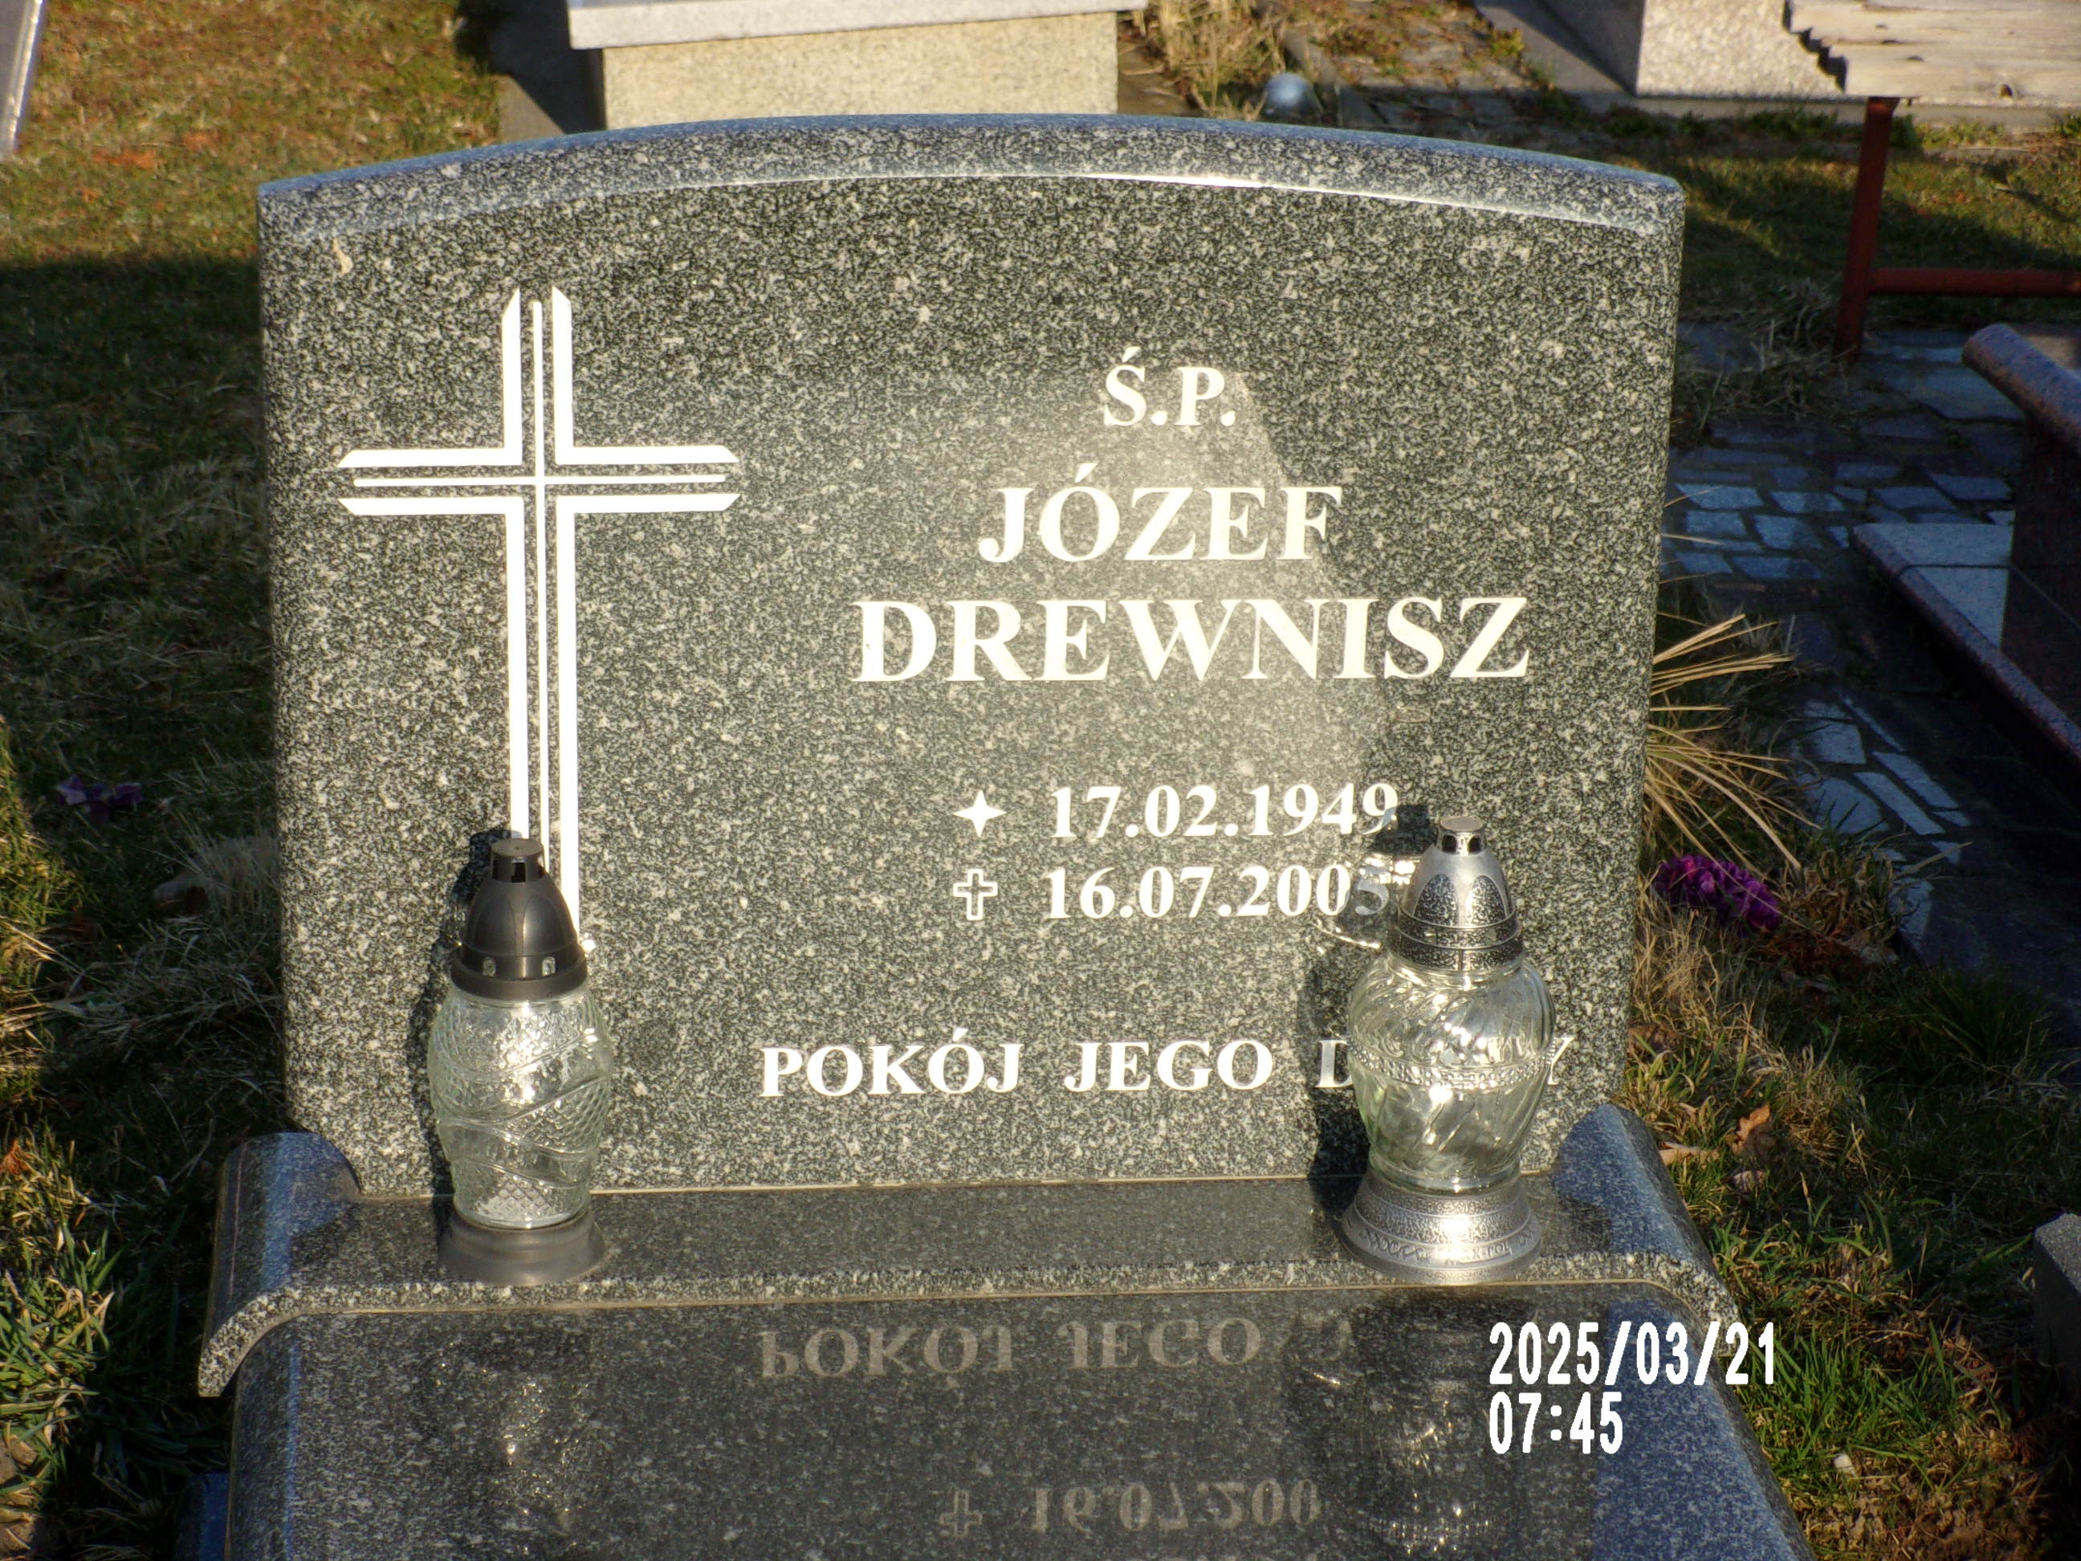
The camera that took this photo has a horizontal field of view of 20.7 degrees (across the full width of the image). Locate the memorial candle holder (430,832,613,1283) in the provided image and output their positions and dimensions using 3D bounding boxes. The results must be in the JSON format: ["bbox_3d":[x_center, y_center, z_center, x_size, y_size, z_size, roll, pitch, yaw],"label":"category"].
[{"bbox_3d":[-0.286,0.149,3.137,0.102,0.241,0.102,1,21,0],"label":"memorial candle holder"}]

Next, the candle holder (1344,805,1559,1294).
[{"bbox_3d":[0.229,0.141,3.165,0.114,0.250,0.114,1,21,0],"label":"candle holder"}]

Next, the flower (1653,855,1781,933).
[{"bbox_3d":[0.488,0.082,4.120,0.093,0.045,0.062,1,21,0],"label":"flower"}]

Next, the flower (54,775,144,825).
[{"bbox_3d":[-0.705,0.015,4.280,0.066,0.028,0.050,1,21,0],"label":"flower"}]

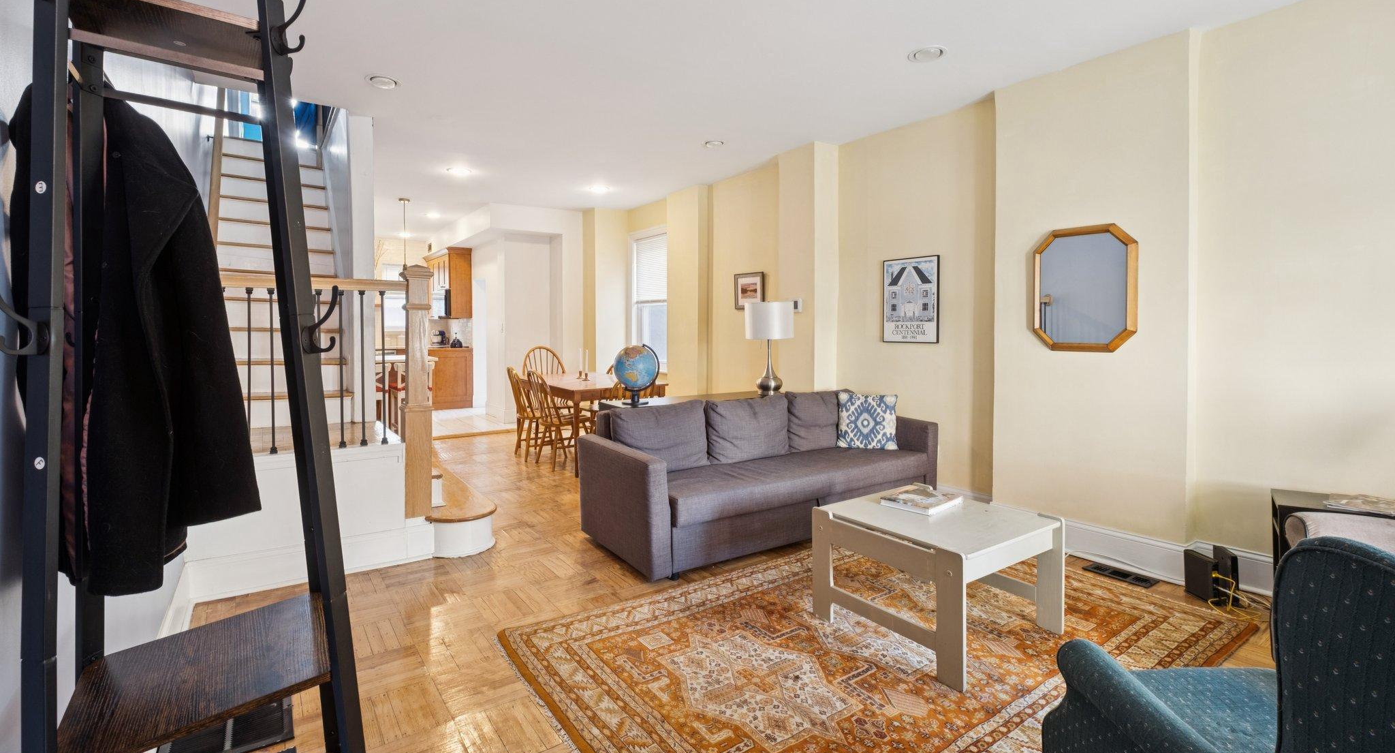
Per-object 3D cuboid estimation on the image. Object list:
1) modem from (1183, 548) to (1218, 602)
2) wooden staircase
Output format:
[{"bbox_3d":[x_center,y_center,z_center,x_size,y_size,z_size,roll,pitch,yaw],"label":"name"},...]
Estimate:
[{"bbox_3d":[2.336,0.933,2.697,0.032,0.195,0.140,-1,3,-3],"label":"modem"},{"bbox_3d":[-3.250,-0.890,4.500,0.800,2.340,2.150,-3,4,-37],"label":"wooden staircase"}]

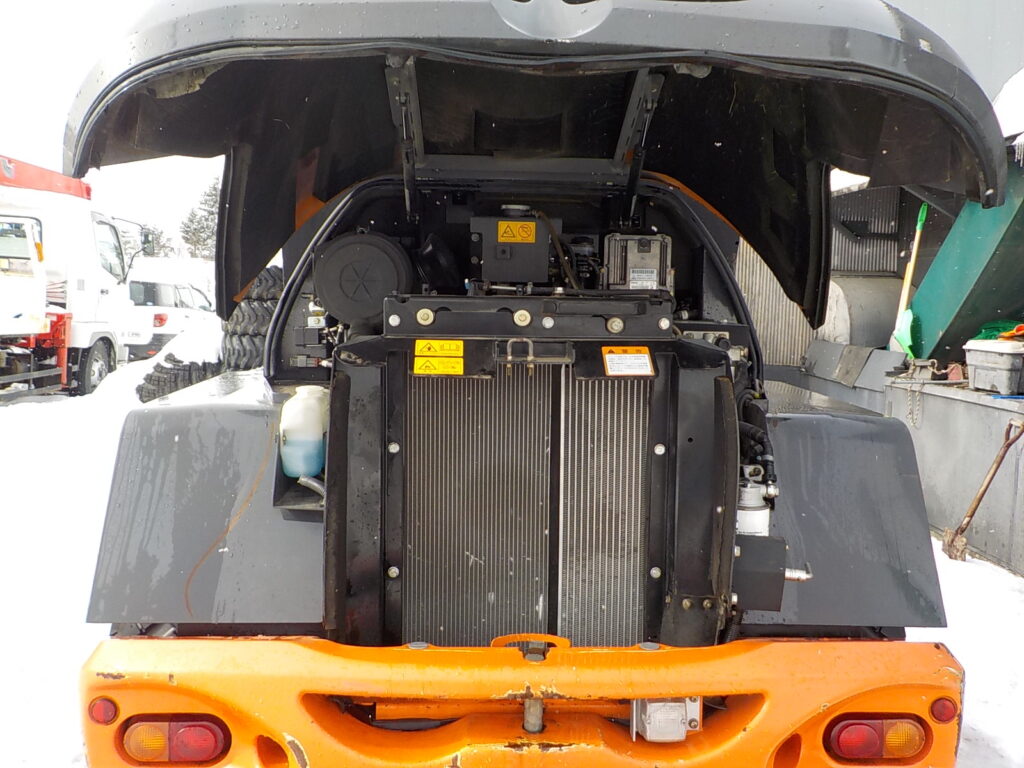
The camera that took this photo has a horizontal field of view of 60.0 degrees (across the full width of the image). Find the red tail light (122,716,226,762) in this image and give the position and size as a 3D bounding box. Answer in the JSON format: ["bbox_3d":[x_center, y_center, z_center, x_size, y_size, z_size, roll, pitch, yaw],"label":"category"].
[{"bbox_3d":[-0.719,0.752,1.888,0.207,0.084,0.049,1,5,-3],"label":"red tail light"}]

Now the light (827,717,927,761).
[{"bbox_3d":[0.806,0.774,1.958,0.207,0.084,0.049,1,5,-3],"label":"light"}]

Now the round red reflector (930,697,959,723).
[{"bbox_3d":[0.944,0.712,1.945,0.059,0.059,0.020,1,5,-3],"label":"round red reflector"}]

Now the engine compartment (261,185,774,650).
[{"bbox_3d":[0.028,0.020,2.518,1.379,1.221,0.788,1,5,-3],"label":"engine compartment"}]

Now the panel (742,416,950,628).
[{"bbox_3d":[0.797,0.333,2.304,0.532,0.488,0.374,1,5,-3],"label":"panel"}]

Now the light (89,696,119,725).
[{"bbox_3d":[-0.853,0.685,1.863,0.059,0.059,0.020,1,5,-3],"label":"light"}]

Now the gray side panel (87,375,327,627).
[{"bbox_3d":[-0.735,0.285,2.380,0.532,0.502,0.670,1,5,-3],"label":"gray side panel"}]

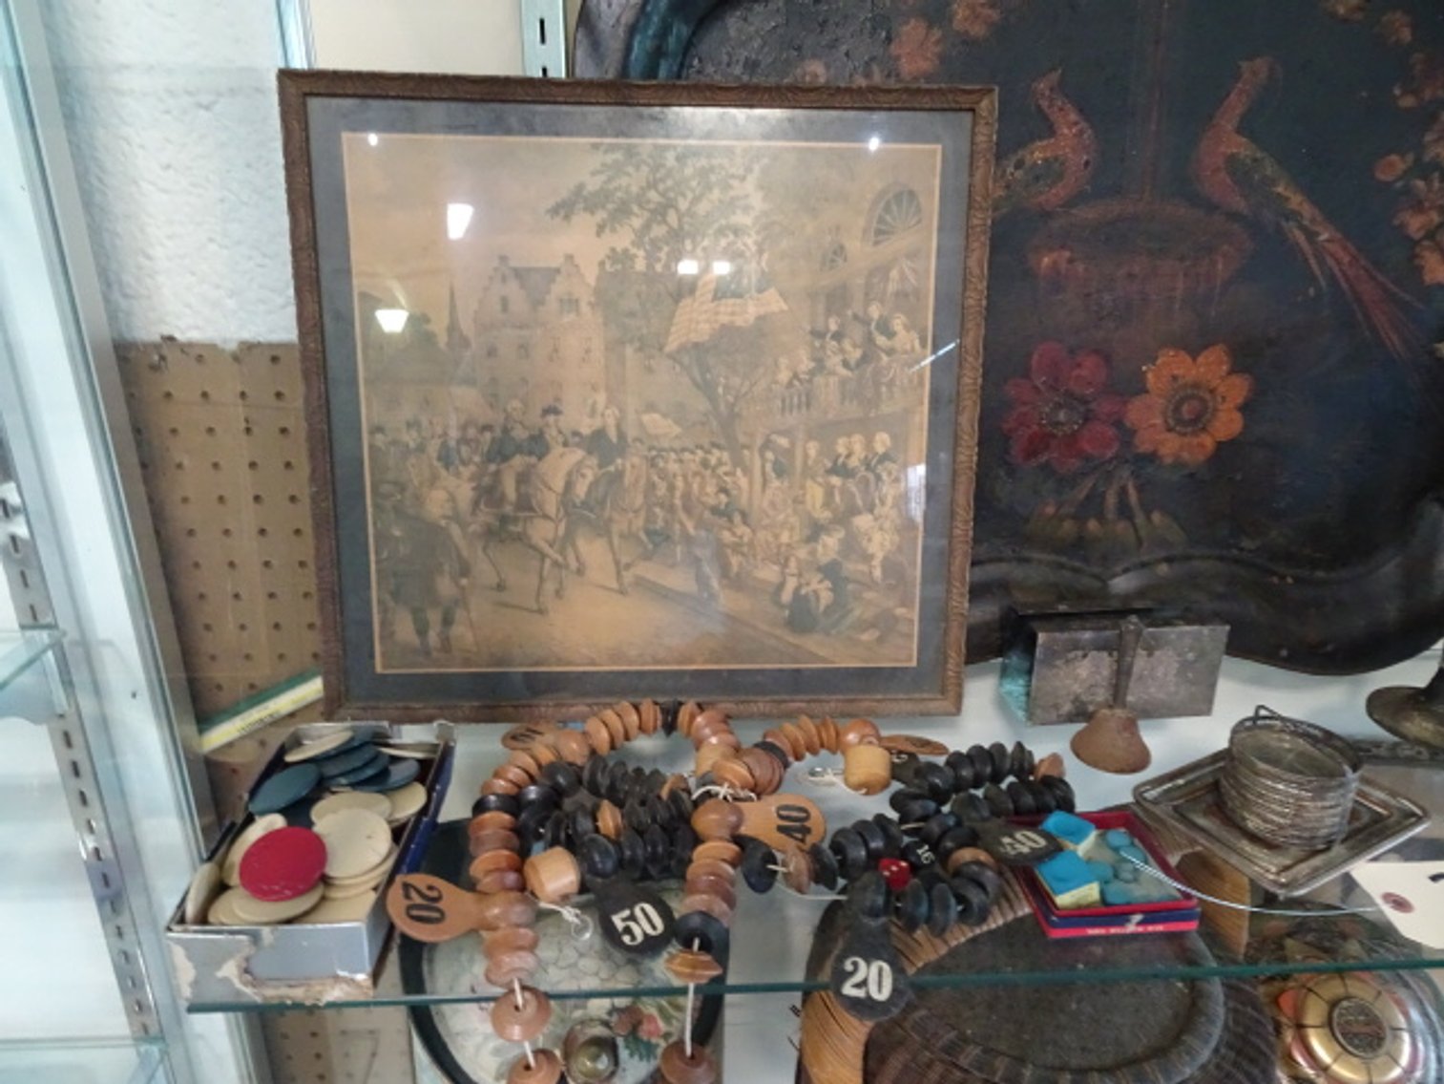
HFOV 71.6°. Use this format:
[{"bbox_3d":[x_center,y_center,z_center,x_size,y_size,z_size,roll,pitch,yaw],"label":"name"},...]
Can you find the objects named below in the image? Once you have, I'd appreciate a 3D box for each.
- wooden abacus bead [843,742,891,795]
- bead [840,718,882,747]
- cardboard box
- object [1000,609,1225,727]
[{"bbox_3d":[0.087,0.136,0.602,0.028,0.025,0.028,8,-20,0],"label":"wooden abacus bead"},{"bbox_3d":[0.090,0.125,0.644,0.027,0.024,0.025,0,22,-3],"label":"bead"},{"bbox_3d":[-0.203,0.159,0.523,0.086,0.044,0.164,0,22,-3],"label":"cardboard box"},{"bbox_3d":[0.274,0.084,0.700,0.131,0.067,0.045,-1,22,-6],"label":"object"}]

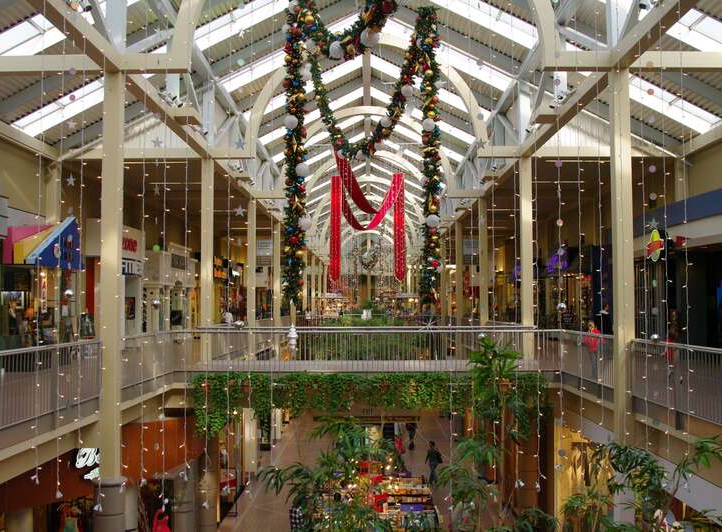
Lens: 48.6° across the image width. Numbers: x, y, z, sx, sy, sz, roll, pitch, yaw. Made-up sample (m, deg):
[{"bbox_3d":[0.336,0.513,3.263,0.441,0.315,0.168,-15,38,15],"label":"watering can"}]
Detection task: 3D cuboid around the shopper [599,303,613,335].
[{"bbox_3d":[7.841,2.030,25.356,0.500,1.710,0.360,-1,-3,18],"label":"shopper"}]

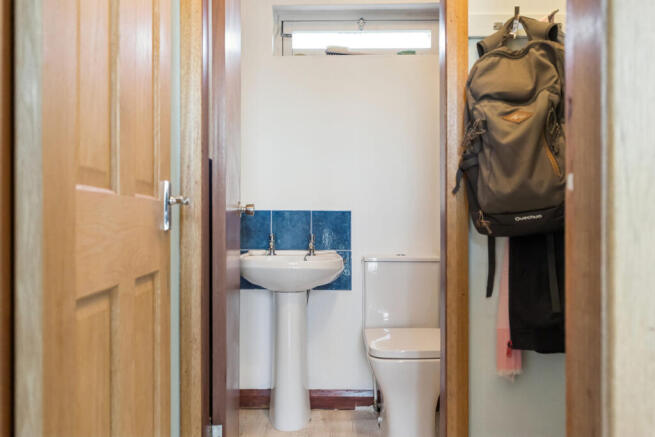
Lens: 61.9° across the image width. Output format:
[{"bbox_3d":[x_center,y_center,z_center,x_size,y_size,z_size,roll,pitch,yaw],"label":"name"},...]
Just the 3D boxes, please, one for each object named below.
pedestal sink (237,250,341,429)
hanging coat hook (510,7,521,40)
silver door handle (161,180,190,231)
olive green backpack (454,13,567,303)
[{"bbox_3d":[-0.175,0.560,2.550,0.505,0.805,0.410,0,0,0],"label":"pedestal sink"},{"bbox_3d":[0.532,-0.548,1.540,0.027,0.080,0.055,0,0,0],"label":"hanging coat hook"},{"bbox_3d":[-0.384,-0.033,1.380,0.065,0.130,0.105,0,0,-3],"label":"silver door handle"},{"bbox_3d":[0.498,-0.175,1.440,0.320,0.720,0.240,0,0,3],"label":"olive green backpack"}]

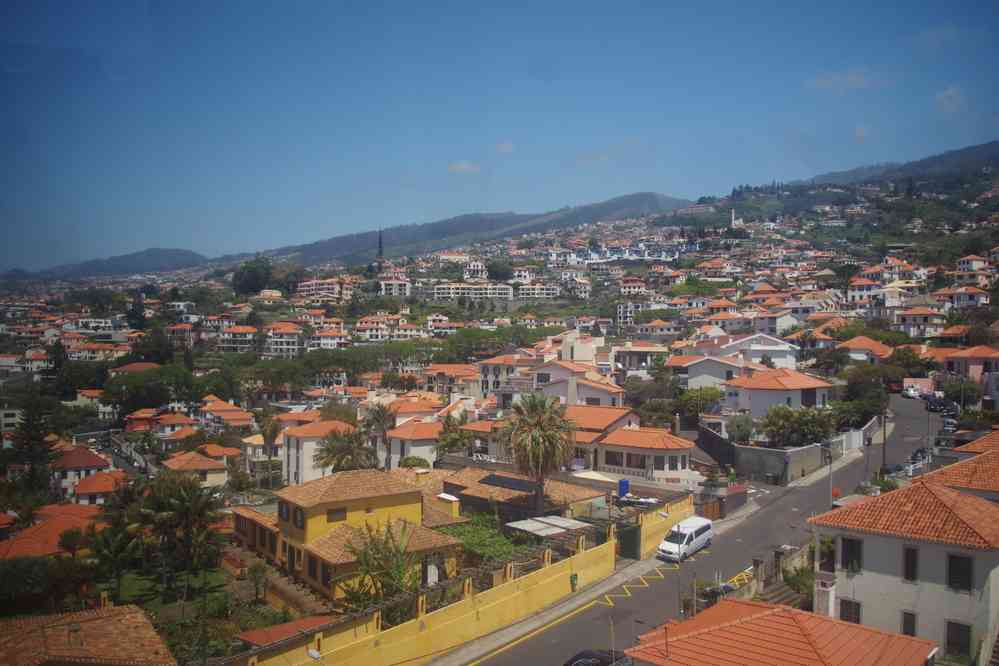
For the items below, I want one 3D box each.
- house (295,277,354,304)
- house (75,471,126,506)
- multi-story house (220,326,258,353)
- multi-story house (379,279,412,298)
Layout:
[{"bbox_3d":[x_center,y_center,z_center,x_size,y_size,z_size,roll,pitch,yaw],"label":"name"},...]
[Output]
[{"bbox_3d":[-107.763,-26.321,464.000,34.000,16.500,15.000,1,0,3],"label":"house"},{"bbox_3d":[-53.123,20.822,100.000,6.500,5.200,6.500,1,0,-14],"label":"house"},{"bbox_3d":[-112.176,2.901,322.000,13.800,12.300,12.000,0,4,4],"label":"multi-story house"},{"bbox_3d":[-66.353,-28.392,478.000,20.000,12.000,13.000,1,0,-6],"label":"multi-story house"}]

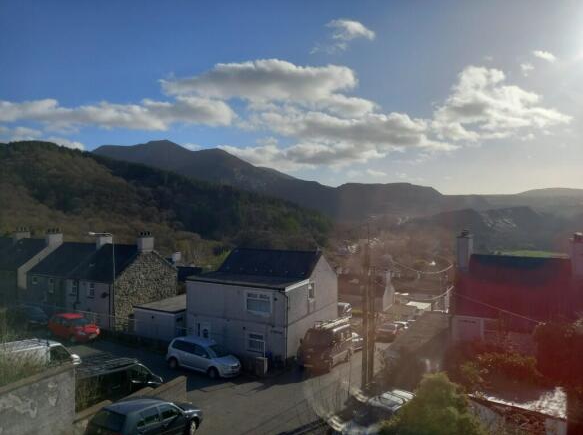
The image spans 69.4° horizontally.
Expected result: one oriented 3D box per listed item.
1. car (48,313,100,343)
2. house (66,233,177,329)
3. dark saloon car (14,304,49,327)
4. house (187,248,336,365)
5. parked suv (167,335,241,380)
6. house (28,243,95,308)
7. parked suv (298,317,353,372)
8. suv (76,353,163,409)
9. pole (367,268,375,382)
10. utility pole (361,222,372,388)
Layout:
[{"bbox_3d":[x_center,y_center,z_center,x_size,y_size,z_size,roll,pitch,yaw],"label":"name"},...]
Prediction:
[{"bbox_3d":[-14.774,7.431,28.719,3.900,1.500,1.680,0,1,31],"label":"car"},{"bbox_3d":[-13.553,4.862,34.150,5.800,7.100,6.100,0,1,30],"label":"house"},{"bbox_3d":[-19.974,7.450,31.570,4.400,1.450,1.750,0,1,32],"label":"dark saloon car"},{"bbox_3d":[-1.777,5.260,28.422,7.600,6.100,7.100,0,1,30],"label":"house"},{"bbox_3d":[-4.828,7.495,23.117,4.420,1.660,1.800,1,1,29],"label":"parked suv"},{"bbox_3d":[-18.282,5.184,36.985,5.400,6.200,6.100,0,1,30],"label":"house"},{"bbox_3d":[2.108,7.399,24.987,1.930,2.150,4.800,0,-3,25],"label":"parked suv"},{"bbox_3d":[-7.824,7.321,17.994,1.900,1.950,4.800,1,-1,38],"label":"suv"},{"bbox_3d":[3.964,5.374,21.187,0.280,6.000,0.280,1,1,30],"label":"pole"},{"bbox_3d":[3.615,4.349,20.371,0.300,8.000,0.300,1,1,30],"label":"utility pole"}]

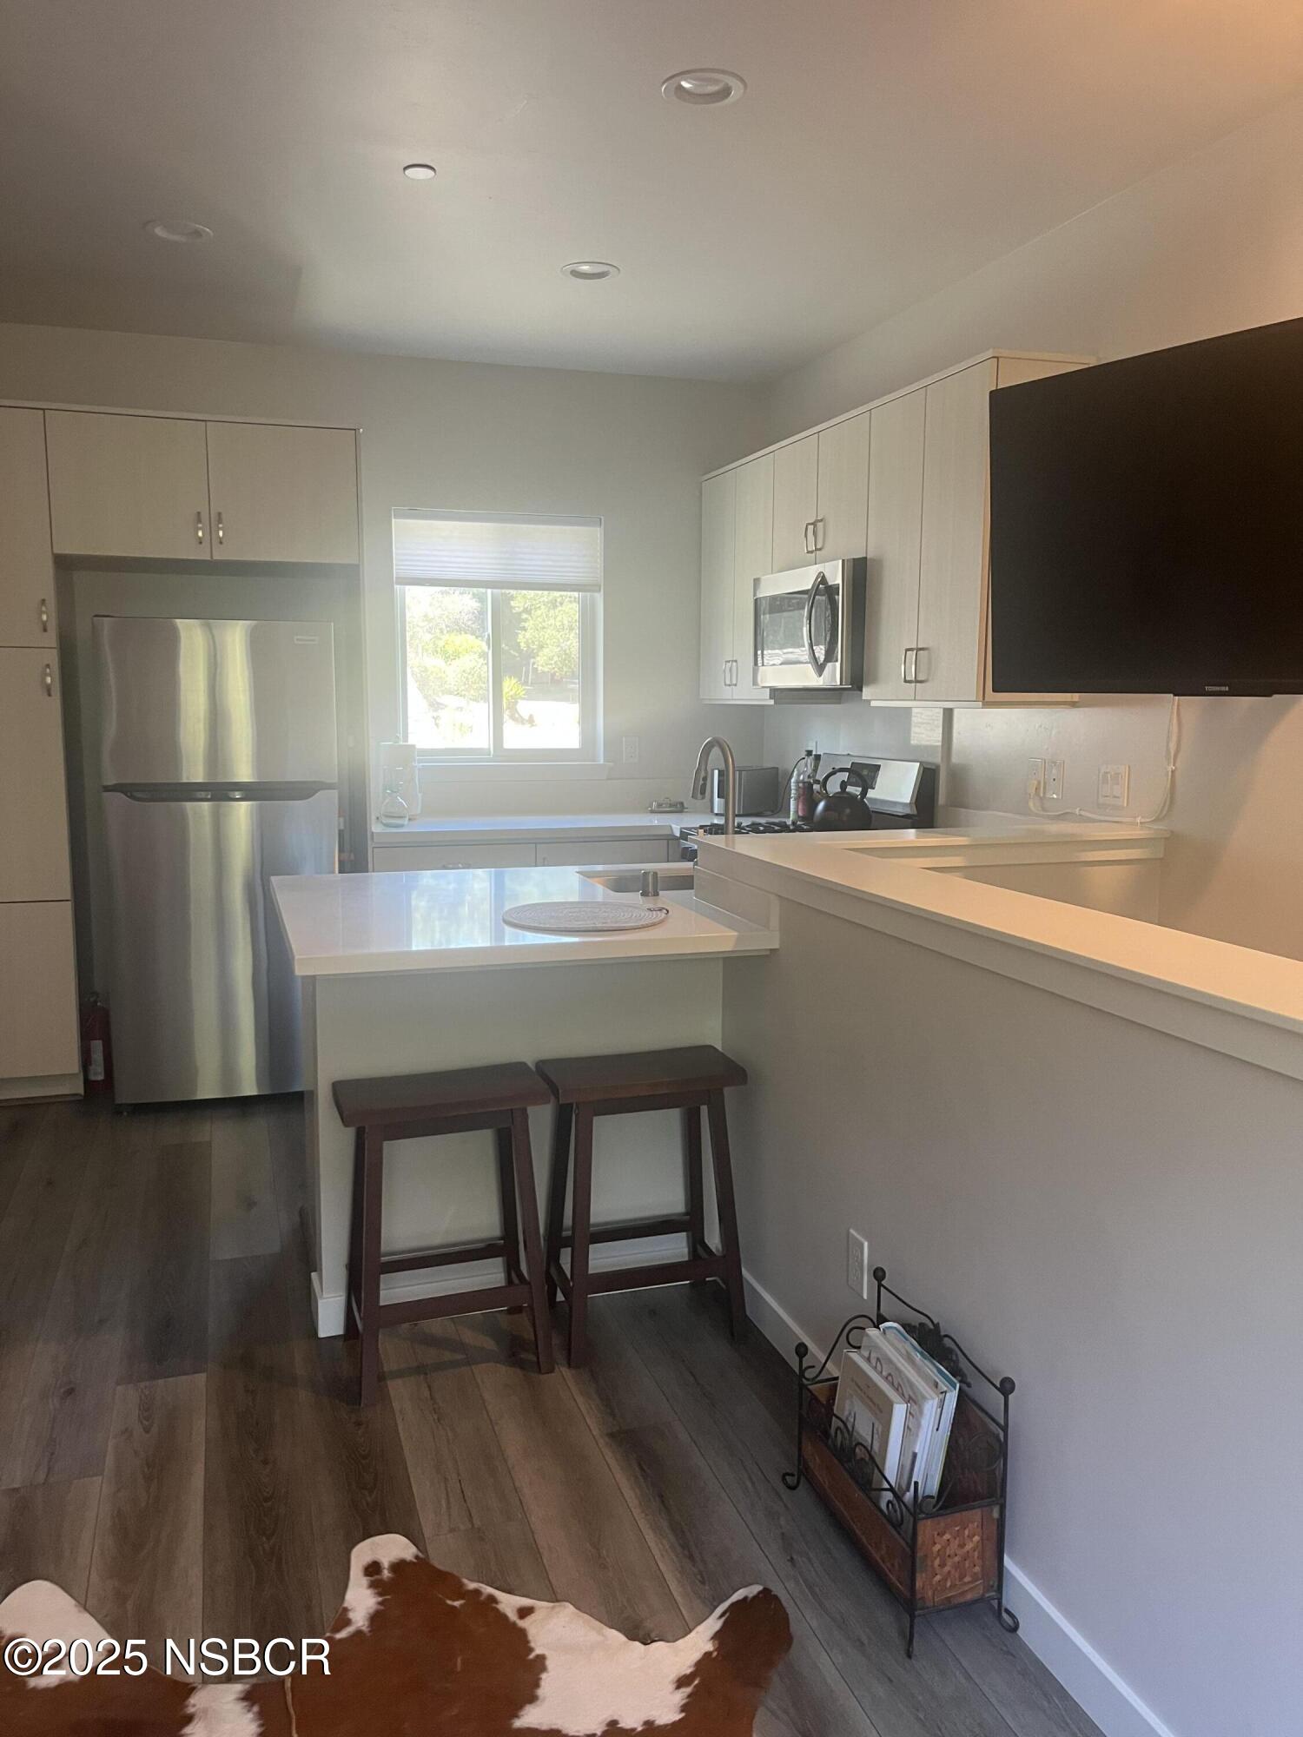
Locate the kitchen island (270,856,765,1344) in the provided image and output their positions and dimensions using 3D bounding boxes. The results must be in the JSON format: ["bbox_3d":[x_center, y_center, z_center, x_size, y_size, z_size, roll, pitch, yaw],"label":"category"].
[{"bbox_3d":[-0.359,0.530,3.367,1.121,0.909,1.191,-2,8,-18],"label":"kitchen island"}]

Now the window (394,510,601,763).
[{"bbox_3d":[-0.643,-0.973,5.567,0.897,1.053,0.110,-2,8,-18],"label":"window"}]

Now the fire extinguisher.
[{"bbox_3d":[-1.974,0.619,4.661,0.115,0.370,0.125,-2,8,-18],"label":"fire extinguisher"}]

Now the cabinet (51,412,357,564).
[{"bbox_3d":[-1.621,-1.349,4.804,1.032,0.479,0.670,-2,8,-18],"label":"cabinet"}]

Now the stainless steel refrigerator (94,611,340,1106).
[{"bbox_3d":[-1.549,-0.051,4.811,0.757,1.666,0.750,-2,8,-15],"label":"stainless steel refrigerator"}]

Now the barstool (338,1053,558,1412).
[{"bbox_3d":[-0.451,0.757,2.795,0.428,0.605,0.317,-2,8,-18],"label":"barstool"}]

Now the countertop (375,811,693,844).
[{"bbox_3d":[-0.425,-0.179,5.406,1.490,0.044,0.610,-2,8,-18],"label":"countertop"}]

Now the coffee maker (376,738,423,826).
[{"bbox_3d":[-0.995,-0.344,5.136,0.174,0.343,0.240,-2,8,-18],"label":"coffee maker"}]

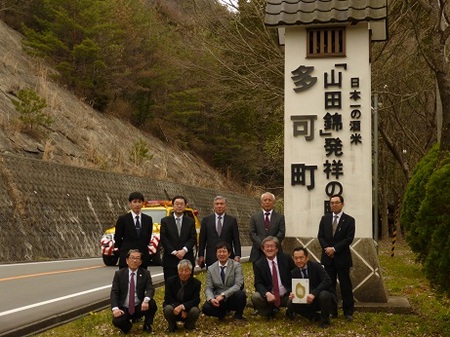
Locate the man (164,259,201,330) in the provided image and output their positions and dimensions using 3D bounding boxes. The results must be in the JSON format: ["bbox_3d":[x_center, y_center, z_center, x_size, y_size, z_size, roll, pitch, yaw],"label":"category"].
[{"bbox_3d":[-0.530,1.526,9.500,0.460,0.890,0.700,0,-3,-2],"label":"man"}]

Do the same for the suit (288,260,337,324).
[{"bbox_3d":[1.089,1.518,9.700,0.560,0.800,0.700,-1,-3,17],"label":"suit"}]

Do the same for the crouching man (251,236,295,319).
[{"bbox_3d":[0.615,1.385,10.100,0.560,1.020,0.730,0,-3,-3],"label":"crouching man"}]

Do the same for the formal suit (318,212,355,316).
[{"bbox_3d":[1.495,1.287,10.450,0.490,1.390,0.310,0,-3,10],"label":"formal suit"}]

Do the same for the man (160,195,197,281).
[{"bbox_3d":[-0.614,1.176,10.300,0.480,1.660,0.330,0,-3,-3],"label":"man"}]

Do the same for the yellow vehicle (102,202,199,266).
[{"bbox_3d":[-2.117,1.949,23.967,1.780,1.900,4.450,-1,-3,15],"label":"yellow vehicle"}]

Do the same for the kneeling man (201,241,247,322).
[{"bbox_3d":[-0.006,1.384,9.700,0.530,0.940,0.720,0,-3,7],"label":"kneeling man"}]

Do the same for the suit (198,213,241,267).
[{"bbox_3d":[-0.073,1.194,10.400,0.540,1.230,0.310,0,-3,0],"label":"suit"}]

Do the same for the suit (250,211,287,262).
[{"bbox_3d":[0.591,1.294,10.850,0.500,1.400,0.300,0,-3,4],"label":"suit"}]

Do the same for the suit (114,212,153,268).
[{"bbox_3d":[-1.232,1.293,10.500,0.510,1.380,0.300,0,-3,-8],"label":"suit"}]

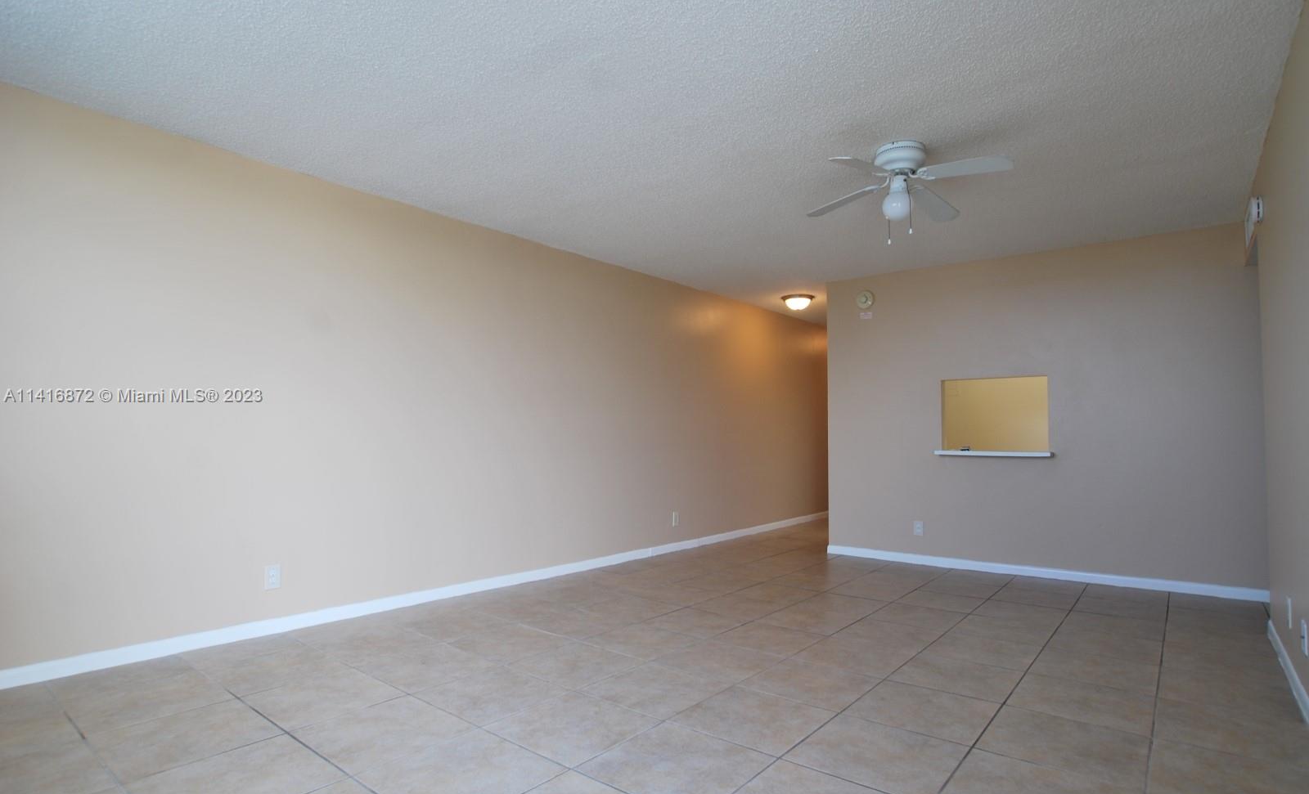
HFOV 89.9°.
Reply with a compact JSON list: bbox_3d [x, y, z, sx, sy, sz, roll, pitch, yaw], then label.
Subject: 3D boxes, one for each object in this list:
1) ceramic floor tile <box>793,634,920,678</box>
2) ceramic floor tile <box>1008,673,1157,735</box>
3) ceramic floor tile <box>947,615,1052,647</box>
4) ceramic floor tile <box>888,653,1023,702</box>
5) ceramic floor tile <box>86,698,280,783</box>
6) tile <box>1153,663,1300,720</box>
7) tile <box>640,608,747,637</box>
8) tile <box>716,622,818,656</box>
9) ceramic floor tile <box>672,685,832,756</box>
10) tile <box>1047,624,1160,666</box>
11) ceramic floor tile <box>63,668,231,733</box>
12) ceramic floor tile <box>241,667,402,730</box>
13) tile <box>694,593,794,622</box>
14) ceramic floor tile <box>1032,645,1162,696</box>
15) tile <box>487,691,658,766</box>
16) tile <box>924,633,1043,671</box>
[{"bbox_3d":[0.927,1.207,3.061,0.447,0.010,0.447,-4,-6,39],"label":"ceramic floor tile"},{"bbox_3d":[1.627,1.164,2.491,0.447,0.010,0.447,-4,-6,39],"label":"ceramic floor tile"},{"bbox_3d":[1.849,1.238,3.474,0.447,0.010,0.447,-4,-6,39],"label":"ceramic floor tile"},{"bbox_3d":[1.288,1.192,2.789,0.451,0.011,0.451,-4,-6,39],"label":"ceramic floor tile"},{"bbox_3d":[-1.574,1.149,2.214,0.450,0.010,0.450,-3,-6,39],"label":"ceramic floor tile"},{"bbox_3d":[2.283,1.187,2.615,0.427,0.010,0.450,-3,-6,39],"label":"tile"},{"bbox_3d":[0.233,1.259,3.653,0.451,0.011,0.451,-4,-6,39],"label":"tile"},{"bbox_3d":[0.577,1.229,3.346,0.447,0.010,0.447,-4,-6,39],"label":"tile"},{"bbox_3d":[0.359,1.165,2.373,0.450,0.010,0.450,-3,-6,39],"label":"ceramic floor tile"},{"bbox_3d":[2.217,1.221,3.202,0.451,0.011,0.451,-4,-6,39],"label":"tile"},{"bbox_3d":[-1.930,1.171,2.514,0.450,0.010,0.450,-3,-6,39],"label":"ceramic floor tile"},{"bbox_3d":[-1.283,1.175,2.555,0.450,0.010,0.450,-3,-6,39],"label":"ceramic floor tile"},{"bbox_3d":[0.524,1.291,4.018,0.450,0.010,0.450,-3,-6,39],"label":"tile"},{"bbox_3d":[1.928,1.196,2.852,0.451,0.011,0.451,-4,-6,39],"label":"ceramic floor tile"},{"bbox_3d":[-0.281,1.150,2.299,0.447,0.010,0.447,-4,-6,39],"label":"tile"},{"bbox_3d":[1.577,1.218,3.140,0.451,0.011,0.451,-4,-6,39],"label":"tile"}]

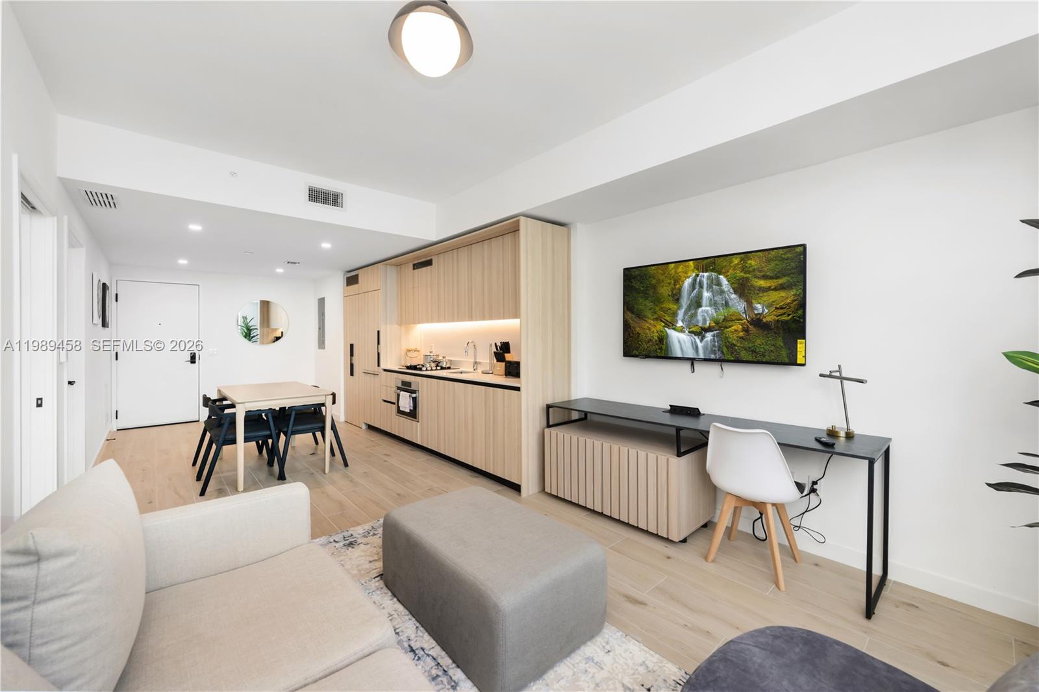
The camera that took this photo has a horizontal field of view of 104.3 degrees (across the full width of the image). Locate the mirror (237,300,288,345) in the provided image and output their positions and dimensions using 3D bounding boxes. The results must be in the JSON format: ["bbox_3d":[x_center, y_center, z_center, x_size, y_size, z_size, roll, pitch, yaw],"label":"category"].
[{"bbox_3d":[-4.278,-0.392,6.737,0.733,0.733,0.030,-1,2,-41],"label":"mirror"}]

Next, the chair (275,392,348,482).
[{"bbox_3d":[-2.129,0.847,4.038,0.613,0.732,0.524,-1,2,-43],"label":"chair"}]

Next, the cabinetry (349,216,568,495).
[{"bbox_3d":[-1.096,0.053,4.918,0.623,2.274,3.935,-1,2,-43],"label":"cabinetry"}]

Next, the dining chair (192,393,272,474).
[{"bbox_3d":[-2.907,0.843,4.088,0.603,0.739,0.524,-1,2,-43],"label":"dining chair"}]

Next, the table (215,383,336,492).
[{"bbox_3d":[-2.534,0.840,4.189,0.791,0.739,1.394,-1,2,-43],"label":"table"}]

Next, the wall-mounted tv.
[{"bbox_3d":[1.285,-0.259,2.883,0.060,0.720,1.240,-1,2,-43],"label":"wall-mounted tv"}]

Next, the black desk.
[{"bbox_3d":[1.115,0.866,2.753,0.544,0.741,2.037,-1,2,-43],"label":"black desk"}]

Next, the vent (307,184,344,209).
[{"bbox_3d":[-1.690,-1.296,3.523,0.311,0.204,0.030,-1,2,-41],"label":"vent"}]

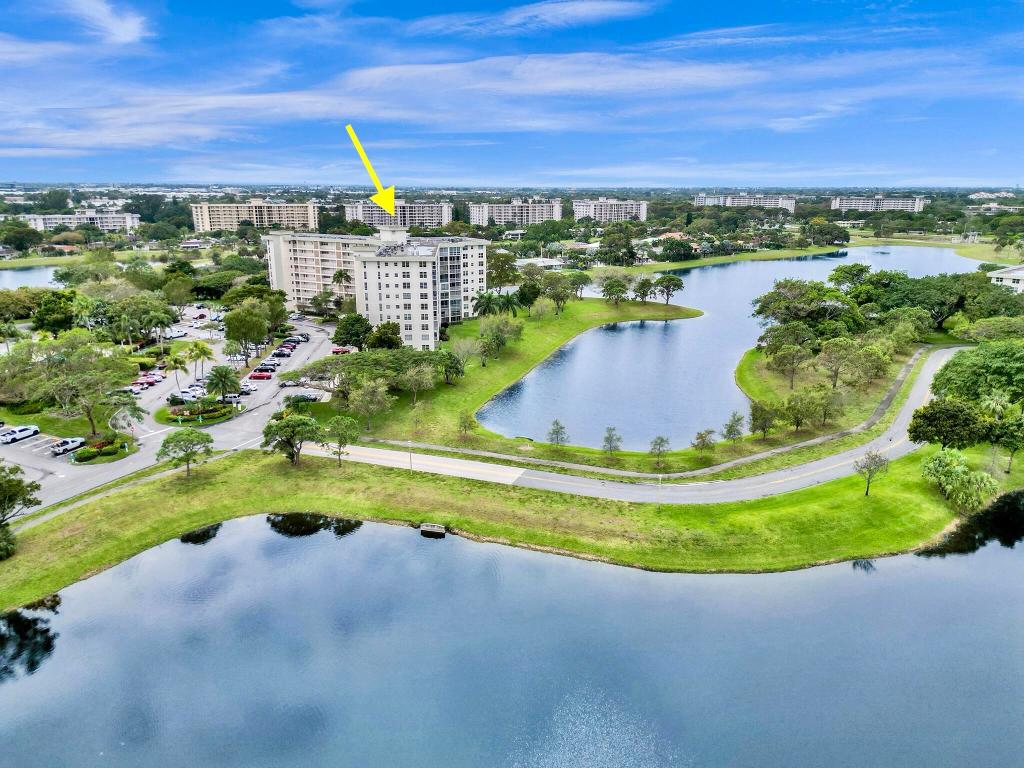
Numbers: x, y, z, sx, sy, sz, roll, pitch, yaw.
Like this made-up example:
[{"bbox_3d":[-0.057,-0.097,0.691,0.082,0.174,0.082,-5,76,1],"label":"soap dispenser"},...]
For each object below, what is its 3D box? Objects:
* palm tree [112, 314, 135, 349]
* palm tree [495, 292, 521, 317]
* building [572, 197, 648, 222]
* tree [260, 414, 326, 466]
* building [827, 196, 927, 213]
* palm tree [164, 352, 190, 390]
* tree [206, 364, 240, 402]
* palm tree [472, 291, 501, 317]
[{"bbox_3d":[-100.230,-13.020,184.380,6.350,9.910,6.350,-8,18,-28],"label":"palm tree"},{"bbox_3d":[-1.280,-21.620,212.970,7.930,11.960,7.930,0,16,0],"label":"palm tree"},{"bbox_3d":[107.800,-185.310,767.620,99.000,29.500,22.000,-14,21,-42],"label":"building"},{"bbox_3d":[-32.820,8.690,107.020,9.000,7.400,8.600,0,16,0],"label":"tree"},{"bbox_3d":[437.620,-208.400,846.200,98.000,27.500,21.000,6,17,19],"label":"building"},{"bbox_3d":[-63.500,-1.000,135.640,4.800,10.300,4.800,0,16,0],"label":"palm tree"},{"bbox_3d":[-57.170,0.180,141.130,6.640,8.160,6.640,-6,17,-22],"label":"tree"},{"bbox_3d":[-7.330,-21.690,212.820,8.970,12.110,8.970,0,16,-2],"label":"palm tree"}]

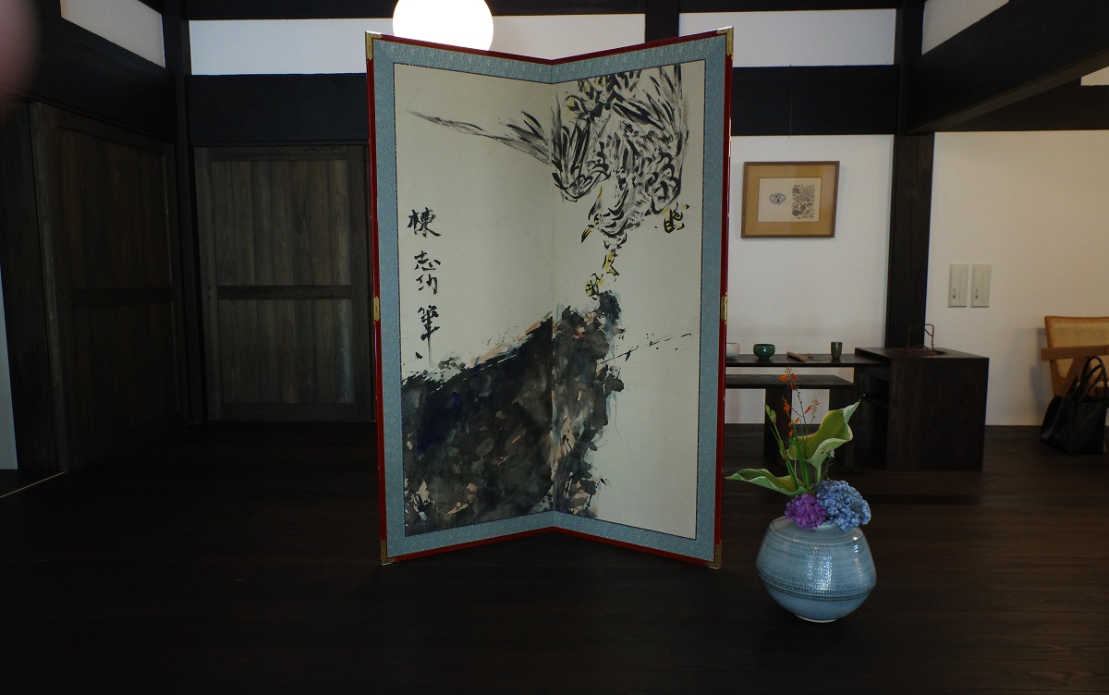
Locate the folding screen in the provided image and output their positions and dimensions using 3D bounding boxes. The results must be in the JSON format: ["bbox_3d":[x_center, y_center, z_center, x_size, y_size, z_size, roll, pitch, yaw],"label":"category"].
[{"bbox_3d":[-0.012,-0.143,2.449,1.137,1.717,0.369,0,6,2],"label":"folding screen"}]

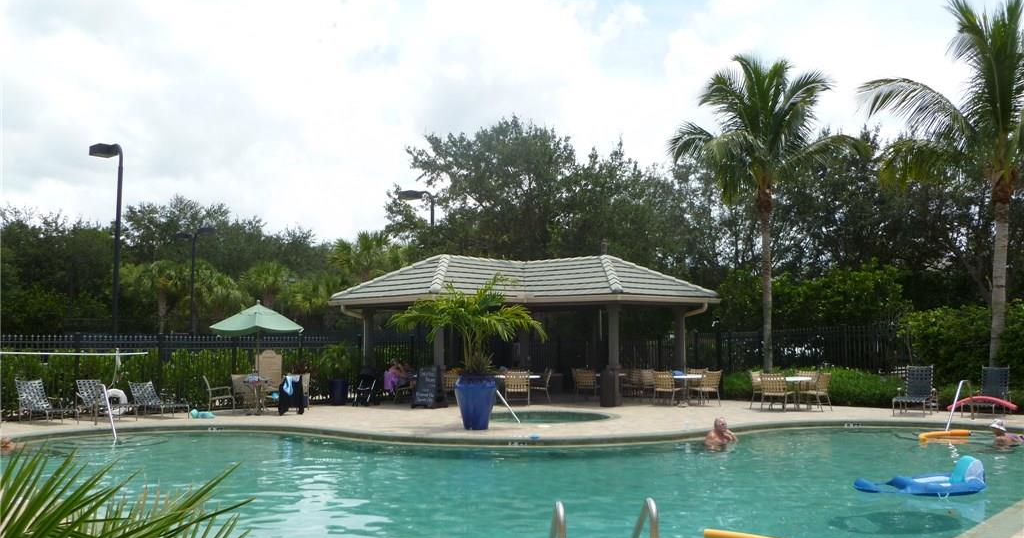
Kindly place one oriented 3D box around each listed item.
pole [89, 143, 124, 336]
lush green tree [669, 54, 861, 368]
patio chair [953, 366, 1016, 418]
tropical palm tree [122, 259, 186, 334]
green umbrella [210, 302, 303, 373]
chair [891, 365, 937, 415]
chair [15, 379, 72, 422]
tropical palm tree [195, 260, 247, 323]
[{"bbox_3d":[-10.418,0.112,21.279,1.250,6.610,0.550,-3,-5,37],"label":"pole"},{"bbox_3d":[7.120,-1.240,23.598,5.300,9.666,5.200,0,-5,0],"label":"lush green tree"},{"bbox_3d":[10.521,2.723,18.441,0.720,1.070,1.450,-4,-7,41],"label":"patio chair"},{"bbox_3d":[-17.673,2.232,40.951,3.100,5.220,3.100,0,-4,0],"label":"tropical palm tree"},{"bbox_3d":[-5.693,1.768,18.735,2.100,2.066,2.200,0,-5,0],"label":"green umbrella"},{"bbox_3d":[9.032,2.738,18.603,0.720,1.070,1.450,-3,-6,35],"label":"chair"},{"bbox_3d":[-9.586,2.716,17.153,1.580,0.860,0.700,-4,-7,40],"label":"chair"},{"bbox_3d":[-14.410,2.226,40.951,2.800,5.210,2.800,0,-4,0],"label":"tropical palm tree"}]

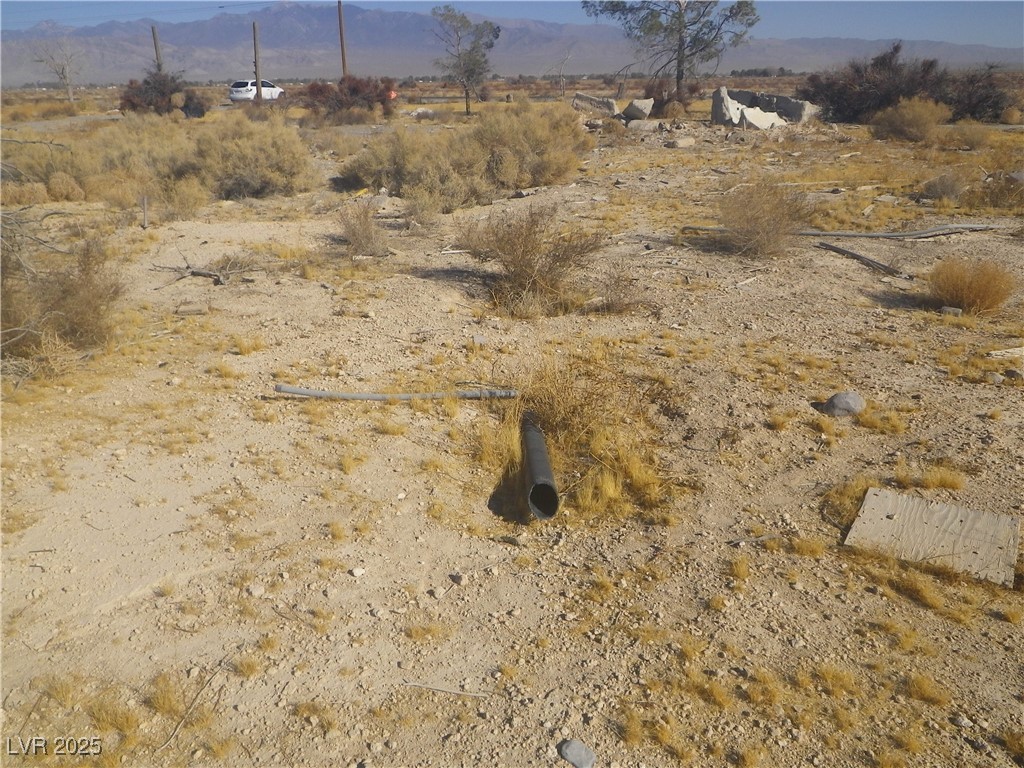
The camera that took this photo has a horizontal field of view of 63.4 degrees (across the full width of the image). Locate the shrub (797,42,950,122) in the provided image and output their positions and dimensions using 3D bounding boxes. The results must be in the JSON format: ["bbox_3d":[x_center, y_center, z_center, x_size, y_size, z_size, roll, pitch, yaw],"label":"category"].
[{"bbox_3d":[12.174,-10.033,27.570,4.746,2.469,3.796,7,22,21],"label":"shrub"}]

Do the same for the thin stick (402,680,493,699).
[{"bbox_3d":[-0.180,0.836,2.267,0.244,0.013,0.020,4,21,12],"label":"thin stick"}]

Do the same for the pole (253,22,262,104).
[{"bbox_3d":[-15.395,-19.298,50.341,0.290,4.969,0.290,-4,20,-16],"label":"pole"}]

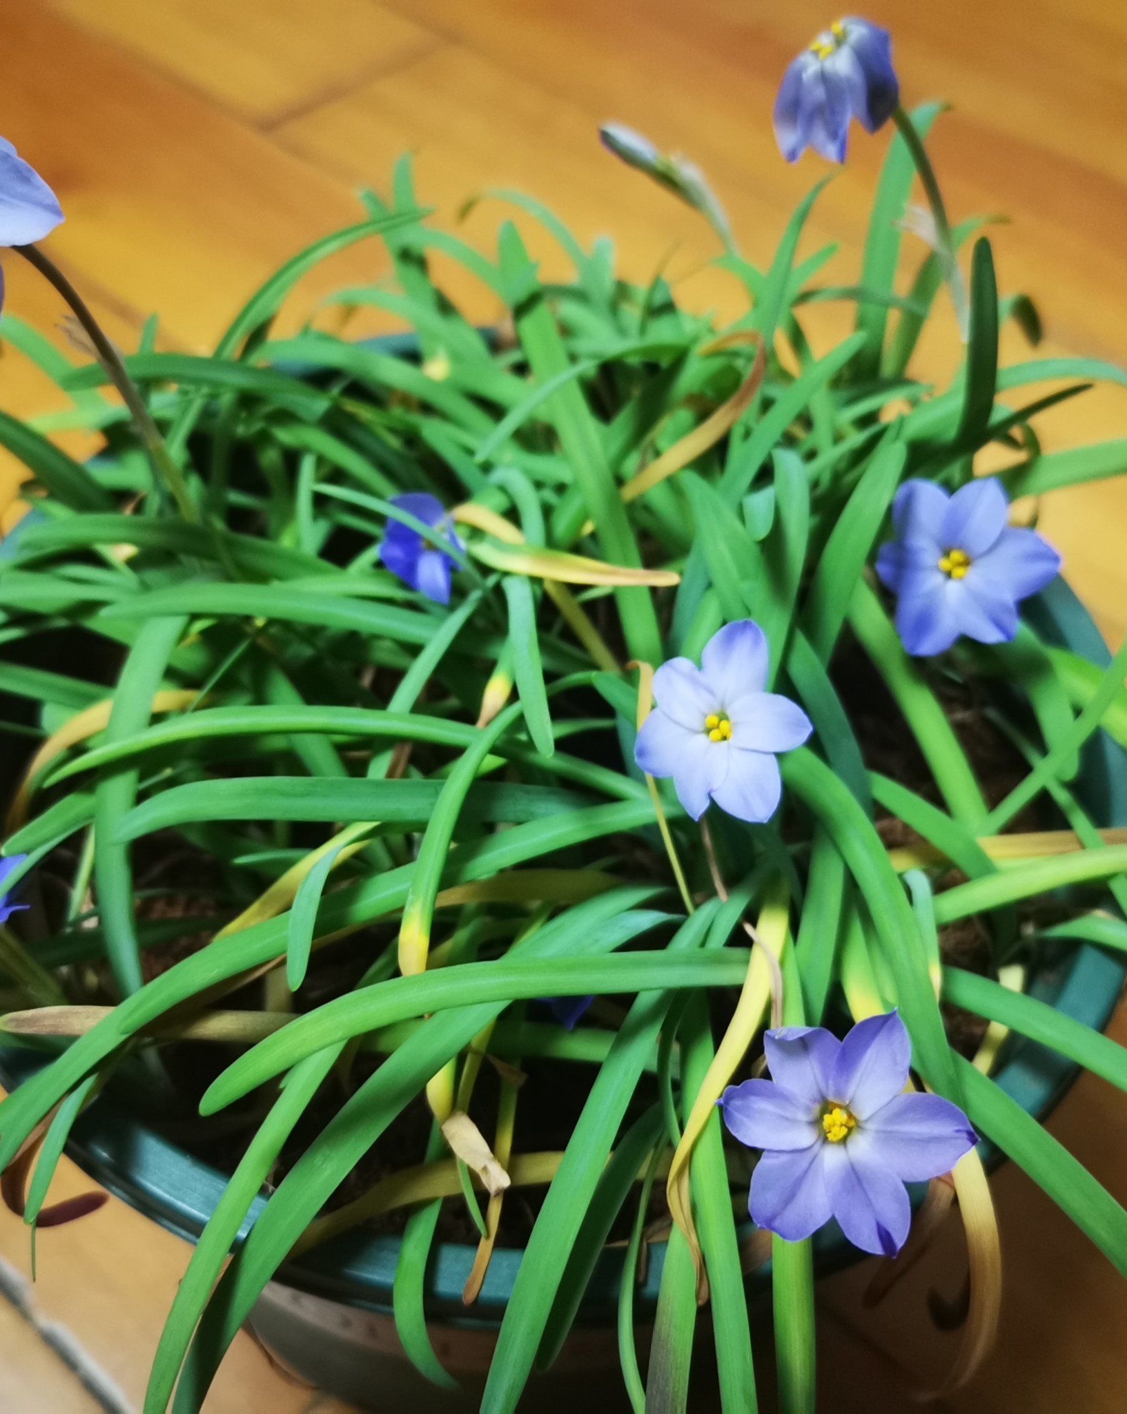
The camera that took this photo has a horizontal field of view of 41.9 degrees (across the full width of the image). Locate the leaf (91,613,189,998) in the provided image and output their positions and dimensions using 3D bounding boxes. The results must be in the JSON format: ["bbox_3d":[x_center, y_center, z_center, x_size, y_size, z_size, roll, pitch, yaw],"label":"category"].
[{"bbox_3d":[-0.072,0.015,0.247,0.010,0.010,0.066,4,83,0],"label":"leaf"}]

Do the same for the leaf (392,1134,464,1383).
[{"bbox_3d":[-0.019,0.077,0.209,0.010,0.020,0.038,-3,63,-6],"label":"leaf"}]

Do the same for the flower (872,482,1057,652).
[{"bbox_3d":[0.075,-0.025,0.274,0.034,0.014,0.033,20,94,13],"label":"flower"}]

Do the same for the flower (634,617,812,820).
[{"bbox_3d":[0.028,0.003,0.259,0.031,0.014,0.035,11,89,6],"label":"flower"}]

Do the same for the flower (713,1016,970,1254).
[{"bbox_3d":[0.040,0.060,0.207,0.036,0.013,0.035,0,73,8],"label":"flower"}]

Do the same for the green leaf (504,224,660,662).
[{"bbox_3d":[0.004,-0.056,0.299,0.009,0.012,0.096,-19,85,2],"label":"green leaf"}]

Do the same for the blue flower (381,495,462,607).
[{"bbox_3d":[-0.030,-0.032,0.297,0.024,0.024,0.012,-27,18,-24],"label":"blue flower"}]

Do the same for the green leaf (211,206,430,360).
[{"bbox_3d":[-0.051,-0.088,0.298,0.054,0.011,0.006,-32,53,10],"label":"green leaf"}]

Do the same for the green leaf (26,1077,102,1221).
[{"bbox_3d":[-0.079,0.070,0.229,0.003,0.030,0.004,31,19,6],"label":"green leaf"}]

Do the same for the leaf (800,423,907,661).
[{"bbox_3d":[0.054,-0.031,0.272,0.008,0.043,0.009,21,7,14],"label":"leaf"}]

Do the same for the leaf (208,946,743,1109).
[{"bbox_3d":[-0.015,0.046,0.223,0.085,0.013,0.007,-14,35,-2],"label":"leaf"}]

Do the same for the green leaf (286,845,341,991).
[{"bbox_3d":[-0.041,0.035,0.242,0.004,0.006,0.024,18,90,11],"label":"green leaf"}]

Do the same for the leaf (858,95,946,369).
[{"bbox_3d":[0.070,-0.098,0.310,0.009,0.056,0.010,13,23,8],"label":"leaf"}]

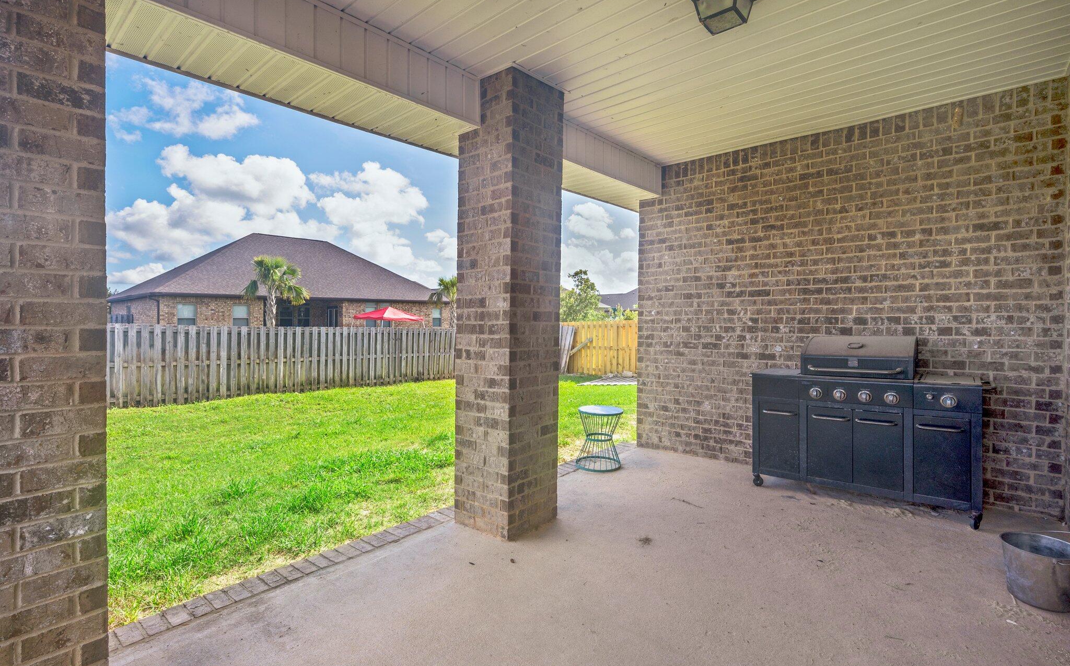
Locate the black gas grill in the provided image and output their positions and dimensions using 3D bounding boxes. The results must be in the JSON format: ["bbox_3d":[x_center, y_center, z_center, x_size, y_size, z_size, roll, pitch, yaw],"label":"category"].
[{"bbox_3d":[2.436,0.638,3.608,1.360,1.200,0.570,1,1,37],"label":"black gas grill"}]

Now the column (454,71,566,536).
[{"bbox_3d":[-0.177,-0.169,3.147,0.474,2.800,0.478,1,2,40],"label":"column"}]

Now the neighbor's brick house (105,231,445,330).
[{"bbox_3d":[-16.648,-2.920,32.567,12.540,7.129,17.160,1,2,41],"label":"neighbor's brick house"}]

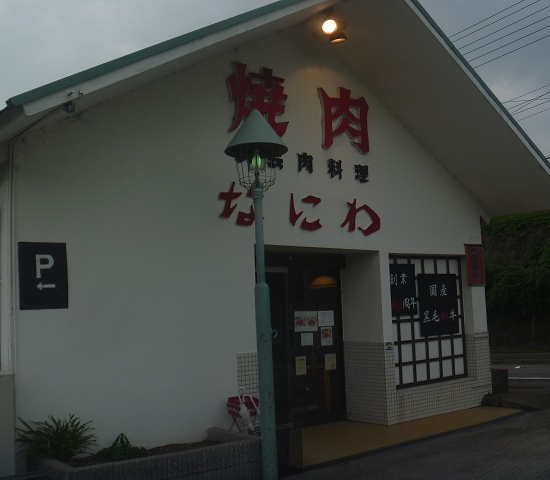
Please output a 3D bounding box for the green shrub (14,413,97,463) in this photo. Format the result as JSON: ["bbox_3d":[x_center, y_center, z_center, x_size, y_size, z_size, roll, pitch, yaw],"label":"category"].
[{"bbox_3d":[-1.864,1.703,5.537,0.640,0.420,0.580,2,-7,-39],"label":"green shrub"}]

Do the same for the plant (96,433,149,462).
[{"bbox_3d":[-1.392,1.869,5.884,0.430,0.230,0.380,2,-7,-39],"label":"plant"}]

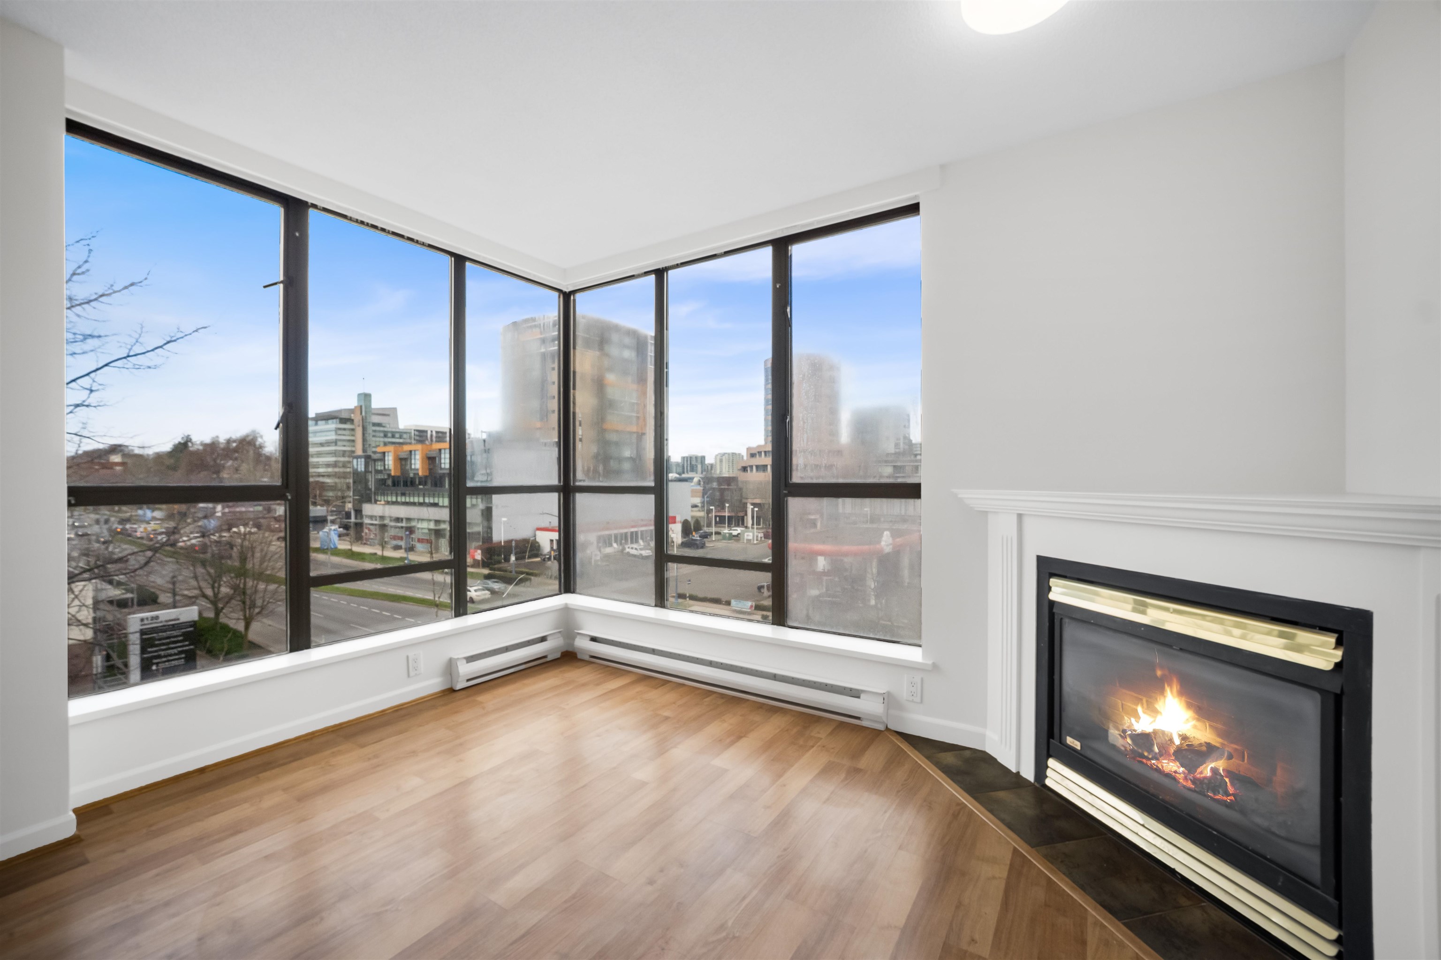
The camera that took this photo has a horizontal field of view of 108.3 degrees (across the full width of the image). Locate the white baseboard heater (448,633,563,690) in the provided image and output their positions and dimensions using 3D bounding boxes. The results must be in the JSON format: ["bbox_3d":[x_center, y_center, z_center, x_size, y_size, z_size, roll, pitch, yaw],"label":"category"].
[{"bbox_3d":[-1.177,1.010,2.951,0.068,0.156,0.650,0,0,39],"label":"white baseboard heater"}]

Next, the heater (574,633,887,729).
[{"bbox_3d":[-0.084,1.007,2.719,1.840,0.156,0.068,0,0,30],"label":"heater"}]

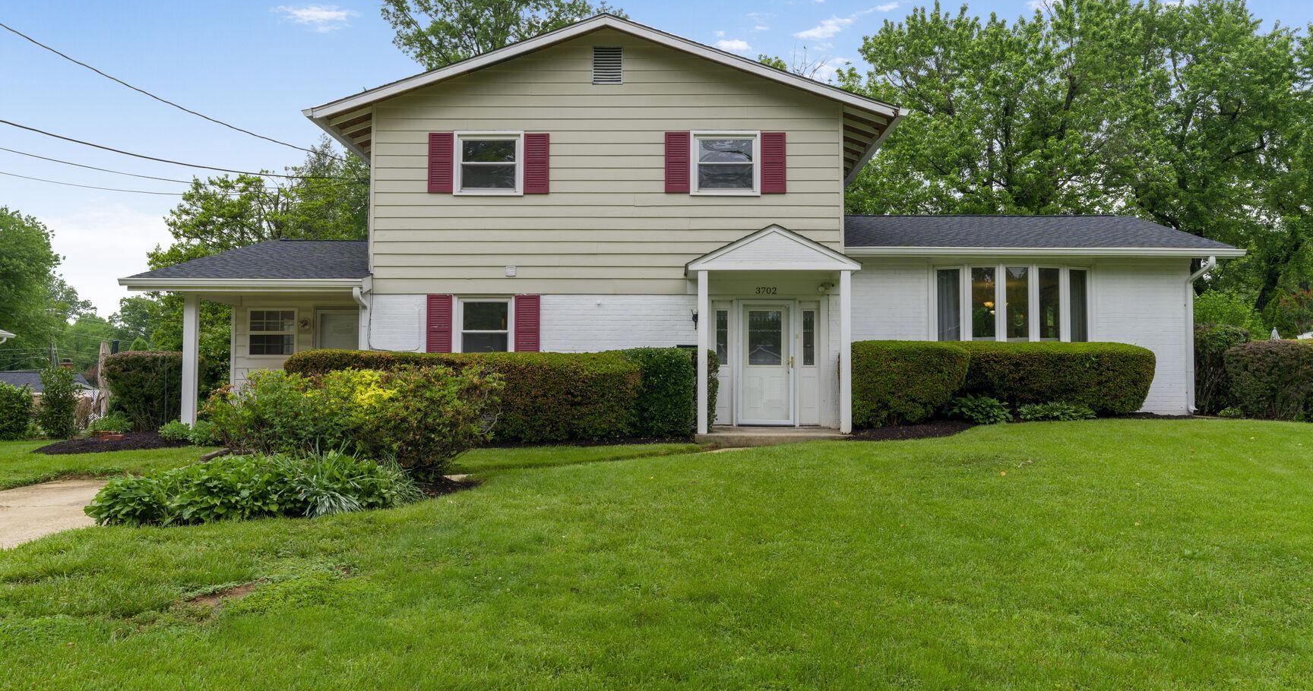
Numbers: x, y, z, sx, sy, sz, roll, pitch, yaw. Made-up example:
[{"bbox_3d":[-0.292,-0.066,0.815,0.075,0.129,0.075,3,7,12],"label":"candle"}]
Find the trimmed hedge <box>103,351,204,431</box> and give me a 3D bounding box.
[{"bbox_3d":[-9.631,0.888,18.980,2.118,1.581,1.200,0,-3,0],"label":"trimmed hedge"}]

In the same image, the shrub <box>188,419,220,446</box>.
[{"bbox_3d":[-7.052,1.360,15.350,0.538,0.415,0.500,0,-3,0],"label":"shrub"}]

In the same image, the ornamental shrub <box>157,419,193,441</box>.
[{"bbox_3d":[-7.647,1.346,15.651,0.579,0.341,0.500,0,-3,0],"label":"ornamental shrub"}]

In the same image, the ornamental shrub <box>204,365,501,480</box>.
[{"bbox_3d":[-3.671,0.913,11.868,3.499,1.357,1.700,0,-3,0],"label":"ornamental shrub"}]

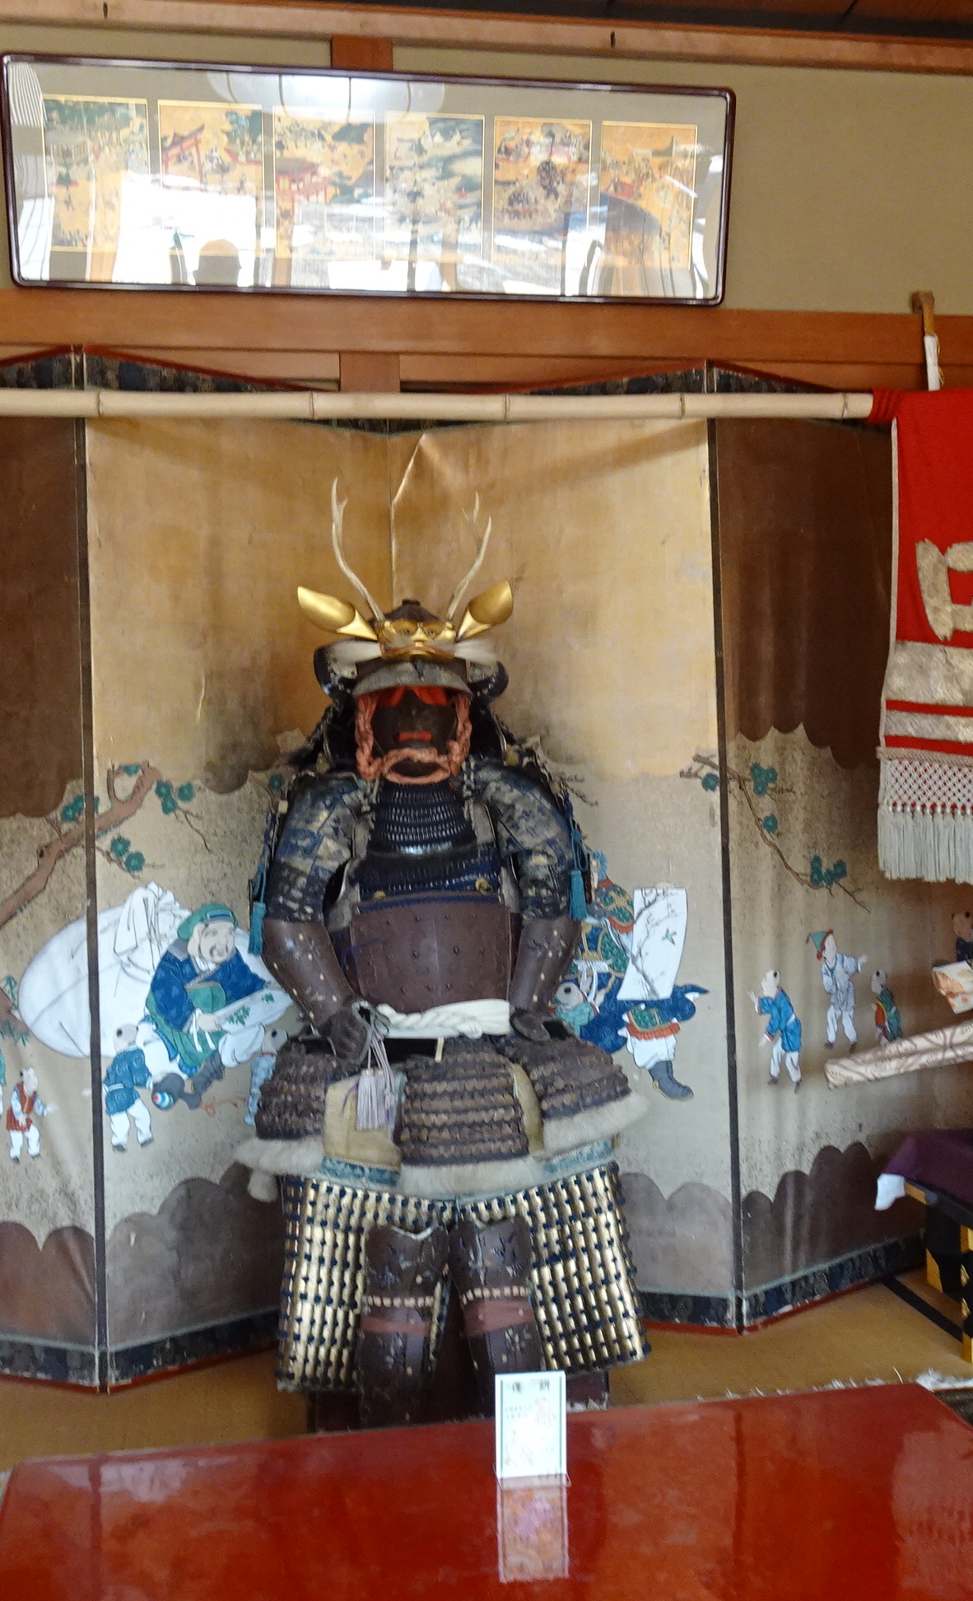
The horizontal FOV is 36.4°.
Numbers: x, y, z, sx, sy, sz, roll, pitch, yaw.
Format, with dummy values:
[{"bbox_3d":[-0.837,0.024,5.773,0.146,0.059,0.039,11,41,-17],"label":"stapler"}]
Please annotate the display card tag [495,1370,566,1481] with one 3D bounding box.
[{"bbox_3d":[0.040,0.573,1.357,0.064,0.096,0.020,-1,-1,-5],"label":"display card tag"}]

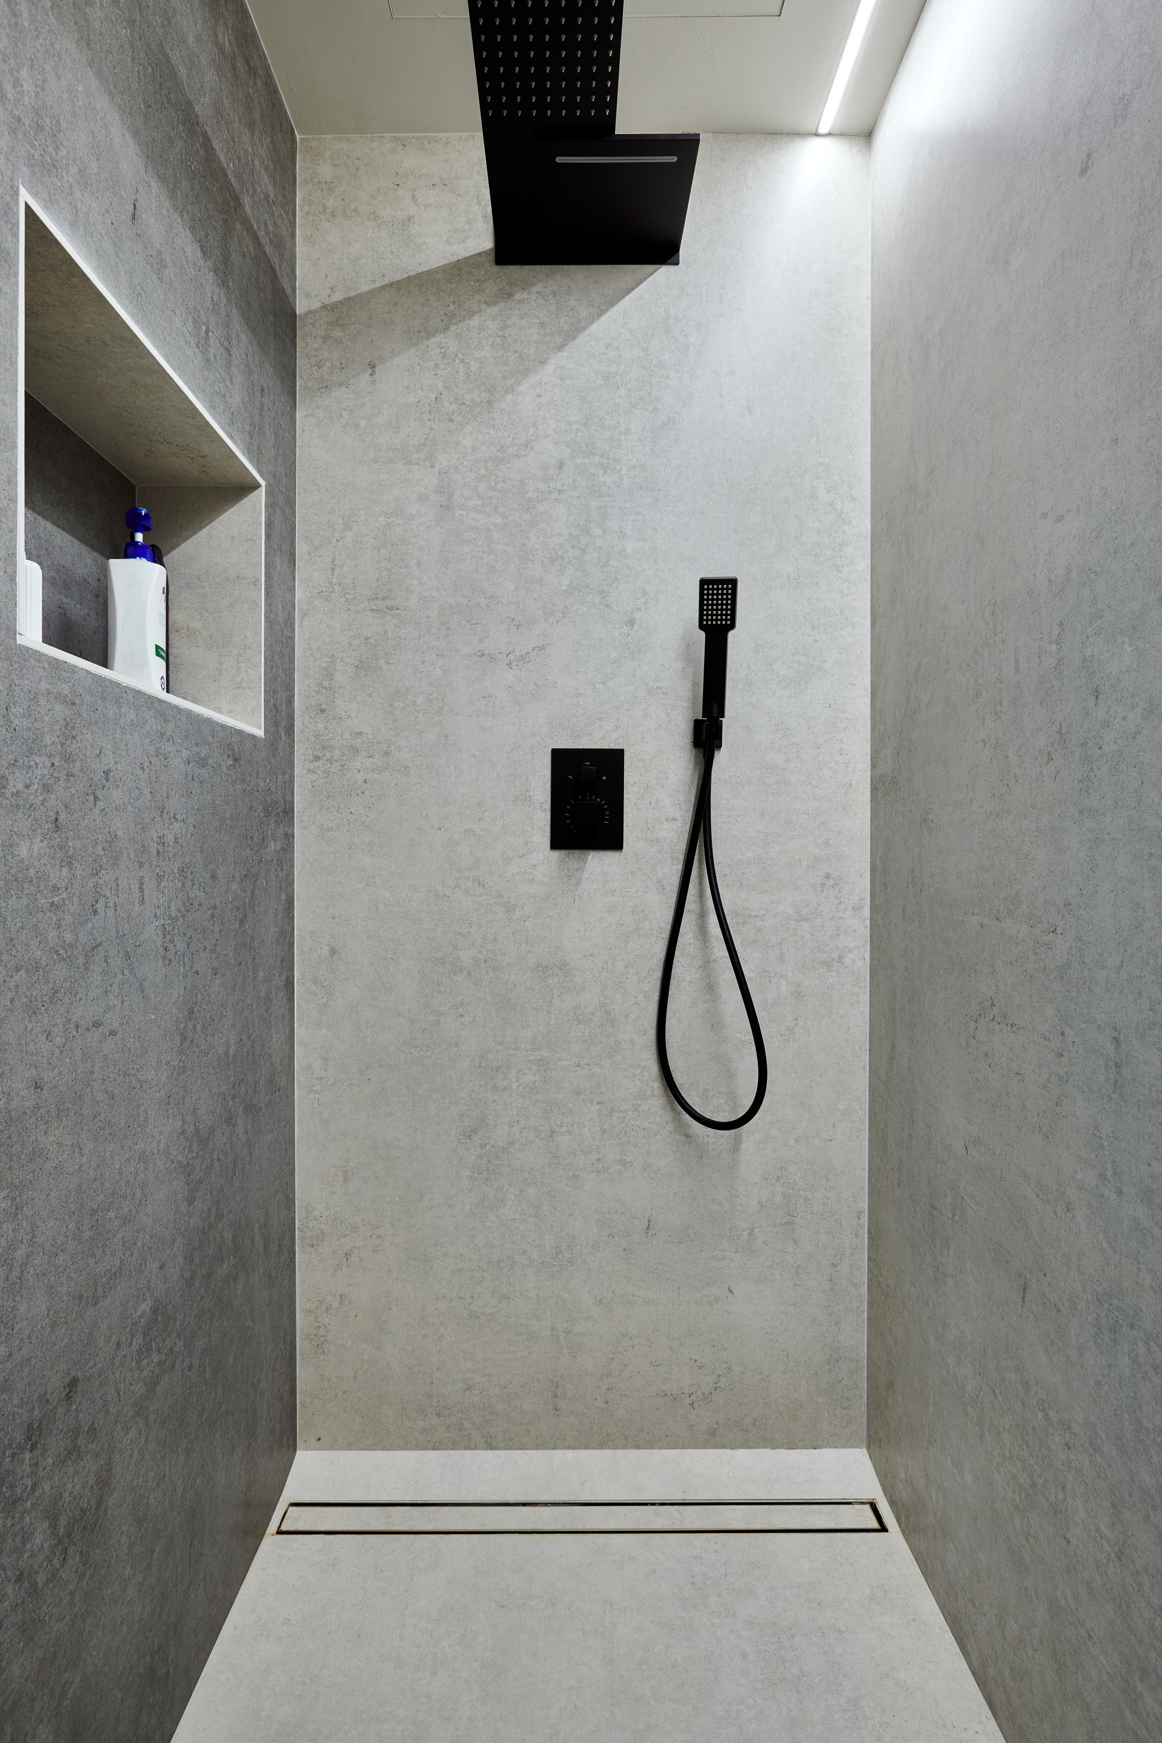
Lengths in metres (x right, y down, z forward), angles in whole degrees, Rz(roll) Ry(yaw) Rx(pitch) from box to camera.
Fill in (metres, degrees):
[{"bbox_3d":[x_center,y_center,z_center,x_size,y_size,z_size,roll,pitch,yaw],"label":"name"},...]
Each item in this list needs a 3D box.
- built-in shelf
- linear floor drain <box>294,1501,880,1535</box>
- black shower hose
[{"bbox_3d":[-0.585,-0.399,0.991,0.196,0.392,0.567,0,0,-1],"label":"built-in shelf"},{"bbox_3d":[0.002,1.039,1.313,0.952,0.020,0.061,0,0,-1],"label":"linear floor drain"},{"bbox_3d":[0.221,0.091,1.378,0.184,0.682,0.085,0,0,-1],"label":"black shower hose"}]

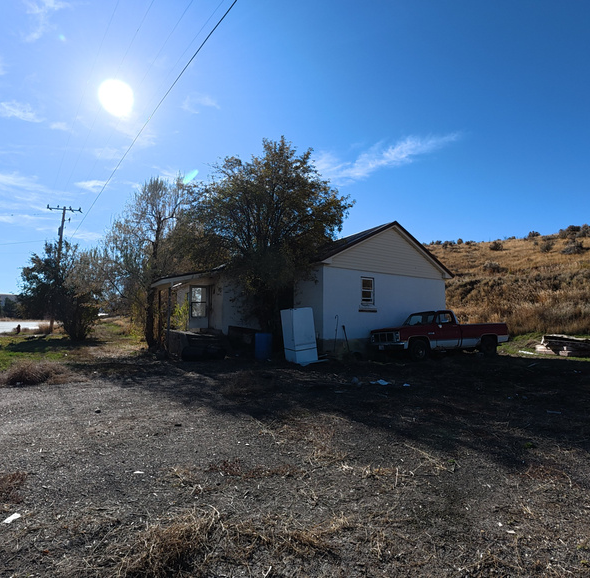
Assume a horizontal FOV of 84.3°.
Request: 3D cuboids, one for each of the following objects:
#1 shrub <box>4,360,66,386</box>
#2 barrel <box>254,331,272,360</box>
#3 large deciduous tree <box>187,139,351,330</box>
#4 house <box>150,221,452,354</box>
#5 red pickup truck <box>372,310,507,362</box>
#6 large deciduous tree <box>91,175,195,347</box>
[{"bbox_3d":[-5.919,1.841,7.318,1.300,0.530,1.100,1,-5,0],"label":"shrub"},{"bbox_3d":[-1.119,1.925,11.028,0.590,0.900,0.590,1,-5,0],"label":"barrel"},{"bbox_3d":[-0.983,-1.670,13.282,6.200,8.800,5.800,1,-5,0],"label":"large deciduous tree"},{"bbox_3d":[0.153,0.007,17.635,13.800,6.100,9.000,3,-5,-31],"label":"house"},{"bbox_3d":[5.782,1.785,13.102,5.350,1.840,2.020,2,-5,-21],"label":"red pickup truck"},{"bbox_3d":[-7.188,-1.227,15.749,4.800,8.100,4.600,1,-5,0],"label":"large deciduous tree"}]

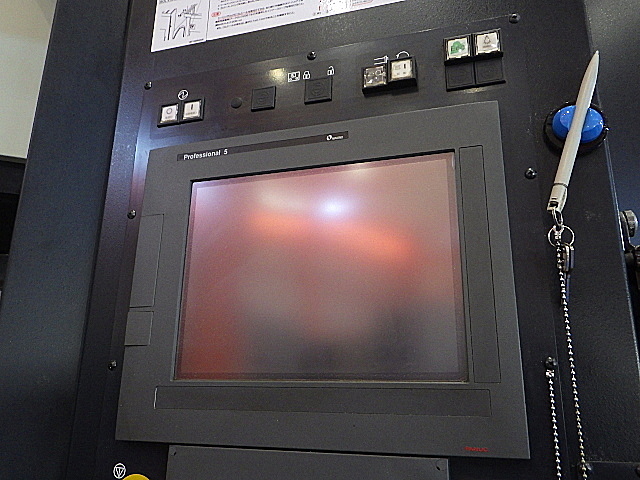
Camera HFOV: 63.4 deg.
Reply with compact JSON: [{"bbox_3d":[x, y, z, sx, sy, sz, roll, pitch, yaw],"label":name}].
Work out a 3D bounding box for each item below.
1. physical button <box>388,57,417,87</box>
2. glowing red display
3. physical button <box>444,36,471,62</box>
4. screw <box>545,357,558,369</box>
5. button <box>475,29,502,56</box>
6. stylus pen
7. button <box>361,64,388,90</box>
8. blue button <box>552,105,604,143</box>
[{"bbox_3d":[0.078,-0.154,0.484,0.025,0.025,0.012,-4,-18,17],"label":"physical button"},{"bbox_3d":[-0.007,0.026,0.465,0.257,0.195,0.011,-4,-18,17],"label":"glowing red display"},{"bbox_3d":[0.127,-0.174,0.475,0.025,0.025,0.011,-4,-18,17],"label":"physical button"},{"bbox_3d":[0.171,0.091,0.384,0.009,0.009,0.004,-4,-18,17],"label":"screw"},{"bbox_3d":[0.151,-0.175,0.468,0.025,0.025,0.011,-4,-18,17],"label":"button"},{"bbox_3d":[0.198,-0.084,0.398,0.011,0.128,0.011,14,-2,21],"label":"stylus pen"},{"bbox_3d":[0.054,-0.152,0.493,0.025,0.025,0.011,-4,-18,17],"label":"button"},{"bbox_3d":[0.206,-0.093,0.413,0.036,0.034,0.016,-4,-18,17],"label":"blue button"}]

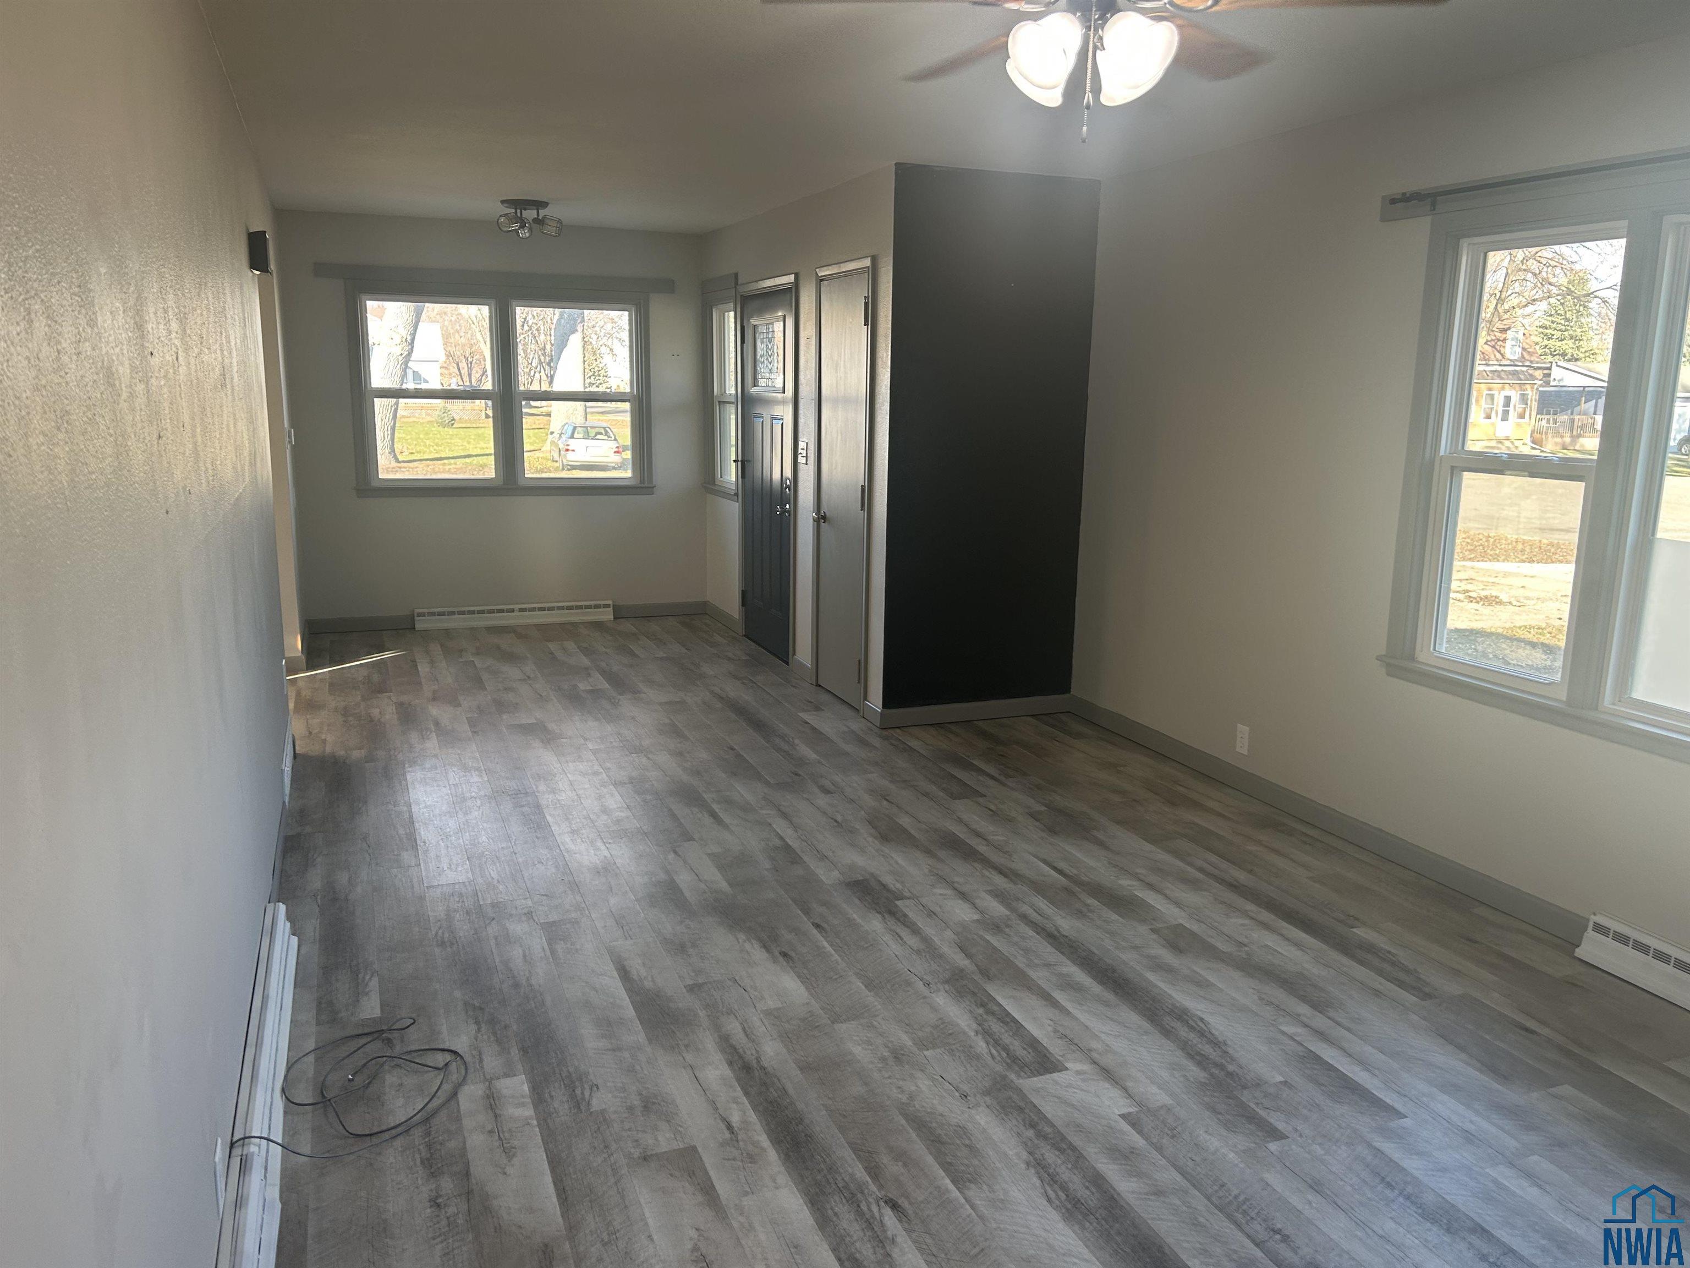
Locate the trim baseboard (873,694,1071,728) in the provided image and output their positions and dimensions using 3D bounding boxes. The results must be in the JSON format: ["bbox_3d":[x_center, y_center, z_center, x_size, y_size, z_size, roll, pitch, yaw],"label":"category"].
[{"bbox_3d":[0.625,0.356,5.942,1.005,0.086,0.018,-4,12,-21],"label":"trim baseboard"}]

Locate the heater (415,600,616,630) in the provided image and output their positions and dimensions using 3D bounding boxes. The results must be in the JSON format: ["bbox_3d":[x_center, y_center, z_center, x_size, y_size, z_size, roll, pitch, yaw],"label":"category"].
[{"bbox_3d":[-2.071,-0.120,8.016,1.217,0.123,0.055,-4,12,-21],"label":"heater"}]

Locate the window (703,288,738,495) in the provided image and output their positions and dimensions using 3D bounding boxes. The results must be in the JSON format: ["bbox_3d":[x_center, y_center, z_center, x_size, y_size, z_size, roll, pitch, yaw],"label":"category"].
[{"bbox_3d":[-0.740,-1.499,7.883,0.100,1.220,0.734,-4,12,-21],"label":"window"}]

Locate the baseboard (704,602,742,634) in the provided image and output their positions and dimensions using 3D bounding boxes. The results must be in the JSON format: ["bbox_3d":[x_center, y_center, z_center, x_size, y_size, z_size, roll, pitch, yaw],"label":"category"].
[{"bbox_3d":[-0.794,-0.108,8.151,0.017,0.086,0.749,-4,12,-21],"label":"baseboard"}]

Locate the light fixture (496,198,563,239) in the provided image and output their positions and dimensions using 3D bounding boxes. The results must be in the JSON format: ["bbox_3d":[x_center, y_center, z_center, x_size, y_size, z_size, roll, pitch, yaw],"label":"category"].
[{"bbox_3d":[-1.674,-2.193,6.742,0.340,0.180,0.330,-4,12,-21],"label":"light fixture"}]

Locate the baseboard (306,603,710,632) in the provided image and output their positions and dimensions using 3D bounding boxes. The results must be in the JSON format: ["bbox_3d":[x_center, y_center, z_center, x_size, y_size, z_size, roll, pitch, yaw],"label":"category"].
[{"bbox_3d":[-2.076,-0.105,8.038,2.483,0.086,0.017,-4,12,-21],"label":"baseboard"}]

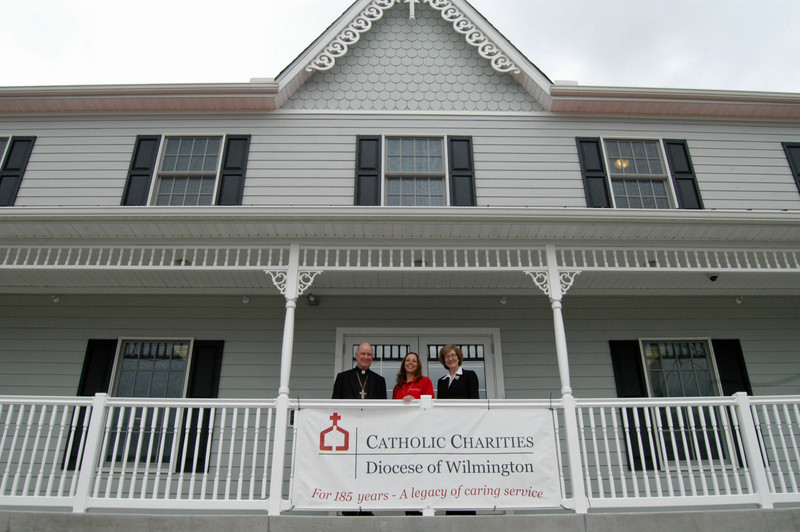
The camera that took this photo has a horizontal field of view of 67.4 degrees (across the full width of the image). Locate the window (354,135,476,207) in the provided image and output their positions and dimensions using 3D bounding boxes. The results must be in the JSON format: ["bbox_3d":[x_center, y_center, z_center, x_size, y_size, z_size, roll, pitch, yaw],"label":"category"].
[{"bbox_3d":[0.216,-1.272,8.453,1.684,1.368,0.100,0,-24,-1],"label":"window"}]

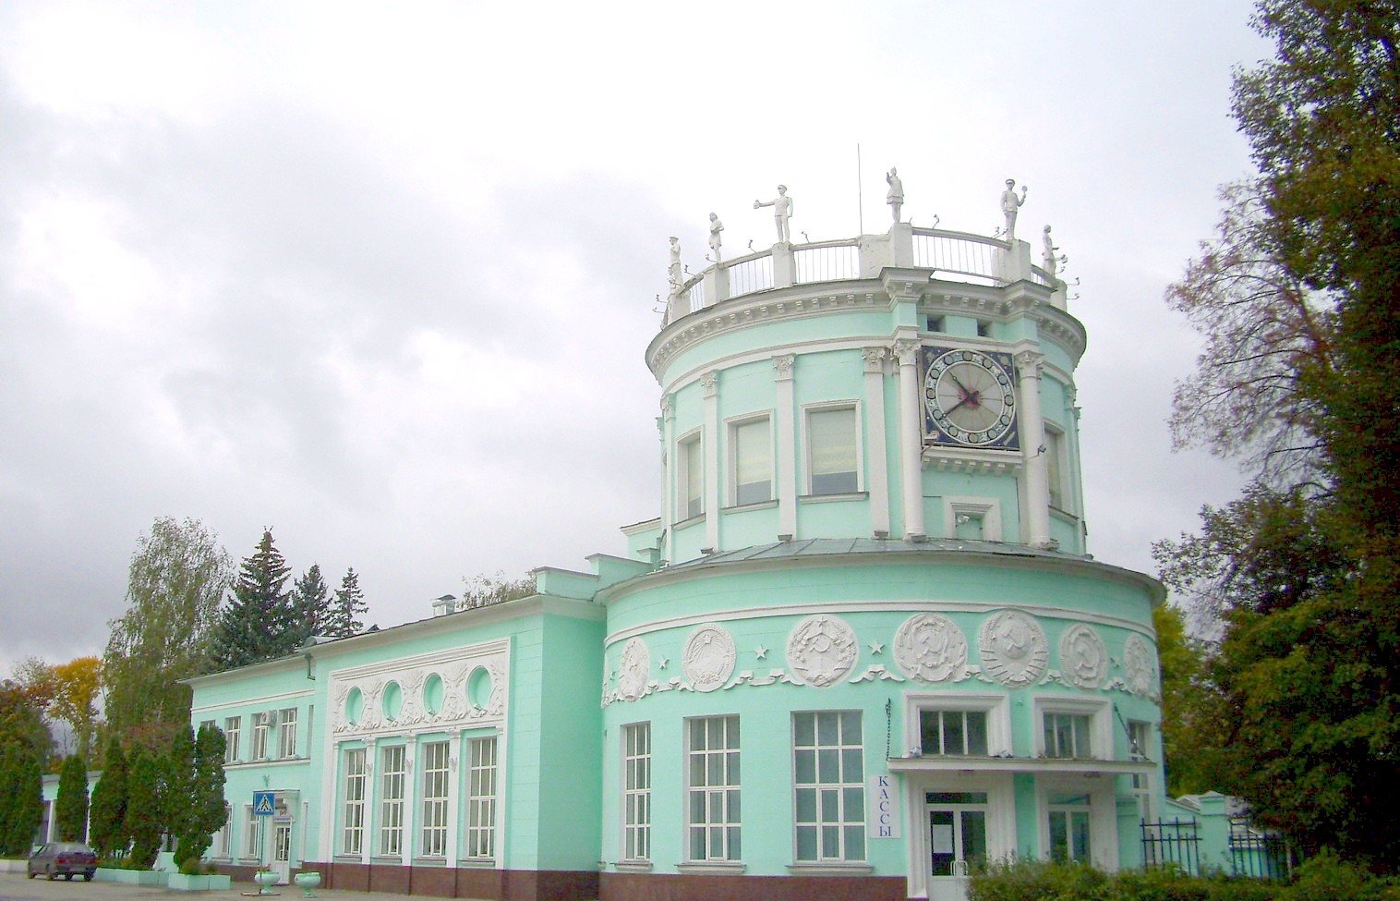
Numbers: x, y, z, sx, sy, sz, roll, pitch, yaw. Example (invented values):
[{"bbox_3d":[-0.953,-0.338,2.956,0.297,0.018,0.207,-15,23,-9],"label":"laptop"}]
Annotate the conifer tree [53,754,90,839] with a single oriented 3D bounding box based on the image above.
[{"bbox_3d":[-27.005,15.484,59.114,1.420,4.843,1.420,13,-20,-39],"label":"conifer tree"}]

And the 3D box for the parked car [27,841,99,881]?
[{"bbox_3d":[-24.672,15.847,53.109,1.680,1.410,4.280,12,-19,-37],"label":"parked car"}]

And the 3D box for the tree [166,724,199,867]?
[{"bbox_3d":[-16.853,11.460,45.452,1.350,4.671,1.350,0,-15,0],"label":"tree"}]

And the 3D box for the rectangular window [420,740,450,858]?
[{"bbox_3d":[-7.558,9.946,39.241,0.220,3.200,1.500,13,-20,-39],"label":"rectangular window"}]

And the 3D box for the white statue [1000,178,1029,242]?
[{"bbox_3d":[8.611,-6.609,37.852,0.780,1.950,0.500,7,-17,-24],"label":"white statue"}]

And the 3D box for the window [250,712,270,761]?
[{"bbox_3d":[-16.238,10.616,50.996,0.220,1.778,1.436,13,-20,-39],"label":"window"}]

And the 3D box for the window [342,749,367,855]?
[{"bbox_3d":[-11.003,11.248,44.032,0.220,3.274,1.550,13,-20,-39],"label":"window"}]

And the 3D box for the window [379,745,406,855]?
[{"bbox_3d":[-9.172,10.450,41.055,0.220,3.200,1.500,13,-20,-39],"label":"window"}]

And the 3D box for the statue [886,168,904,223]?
[{"bbox_3d":[5.301,-6.916,37.439,0.500,1.760,0.500,-3,-16,12],"label":"statue"}]

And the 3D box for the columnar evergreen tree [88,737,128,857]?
[{"bbox_3d":[-23.728,14.177,55.277,1.500,5.327,1.500,13,-20,-39],"label":"columnar evergreen tree"}]

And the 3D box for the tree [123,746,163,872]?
[{"bbox_3d":[-19.677,12.720,49.214,1.750,4.312,1.750,0,-15,0],"label":"tree"}]

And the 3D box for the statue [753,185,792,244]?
[{"bbox_3d":[2.054,-6.575,38.676,1.150,1.882,0.450,-7,-17,23],"label":"statue"}]

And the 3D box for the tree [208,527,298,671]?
[{"bbox_3d":[-22.103,11.971,67.771,6.000,16.572,6.000,13,-20,-39],"label":"tree"}]

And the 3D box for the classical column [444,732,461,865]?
[{"bbox_3d":[-6.688,9.661,38.029,0.320,3.550,0.500,13,-20,-39],"label":"classical column"}]

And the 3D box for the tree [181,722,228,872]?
[{"bbox_3d":[-16.695,11.664,46.220,1.500,4.966,1.500,13,-20,-39],"label":"tree"}]

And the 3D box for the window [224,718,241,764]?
[{"bbox_3d":[-17.647,10.970,52.003,0.220,1.750,1.420,13,-20,-39],"label":"window"}]

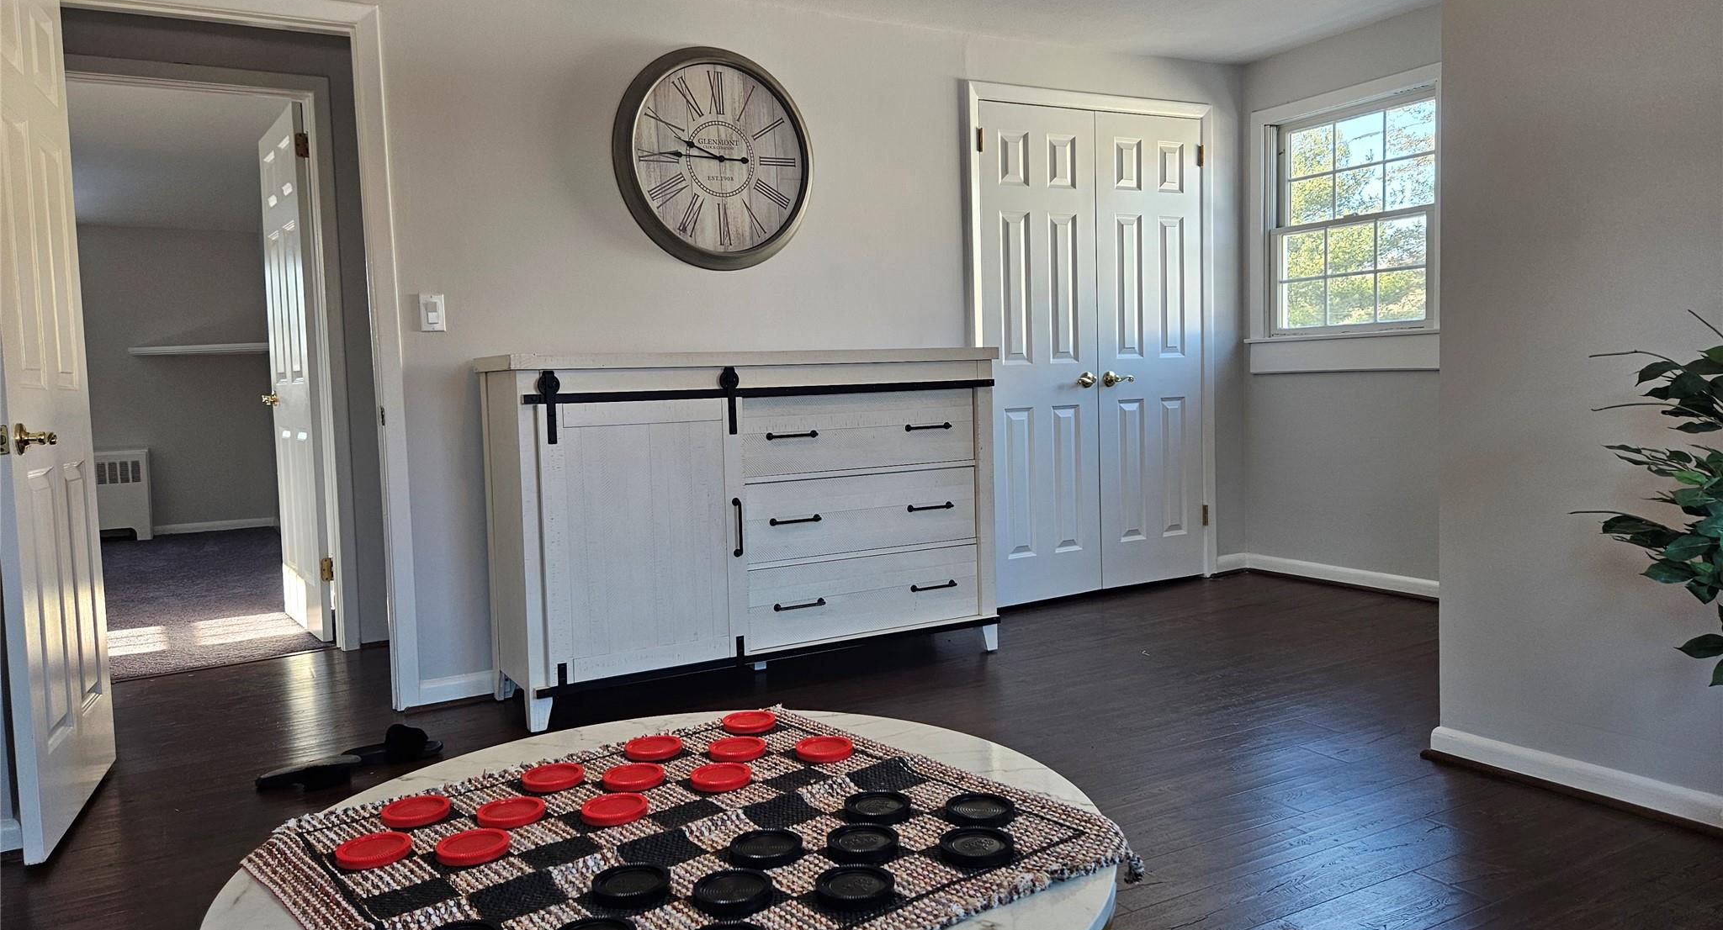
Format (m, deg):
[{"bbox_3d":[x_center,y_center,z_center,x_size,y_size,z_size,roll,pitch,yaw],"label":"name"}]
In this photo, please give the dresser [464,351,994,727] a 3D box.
[{"bbox_3d":[-0.344,0.165,3.788,1.659,1.059,0.495,-4,5,-29],"label":"dresser"}]

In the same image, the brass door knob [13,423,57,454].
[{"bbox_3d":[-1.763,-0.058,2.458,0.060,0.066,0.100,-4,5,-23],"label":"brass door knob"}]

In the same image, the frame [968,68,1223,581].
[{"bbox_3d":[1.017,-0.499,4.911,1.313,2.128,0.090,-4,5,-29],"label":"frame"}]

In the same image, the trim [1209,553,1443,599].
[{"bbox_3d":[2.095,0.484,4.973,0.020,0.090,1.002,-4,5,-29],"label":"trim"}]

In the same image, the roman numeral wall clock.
[{"bbox_3d":[-0.487,-1.056,3.956,0.757,0.757,0.070,-4,5,-29],"label":"roman numeral wall clock"}]

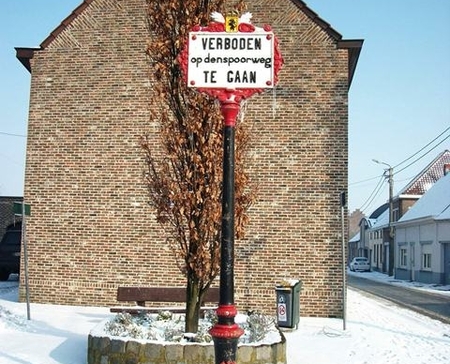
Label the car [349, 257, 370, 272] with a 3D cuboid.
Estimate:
[{"bbox_3d":[12.366,7.585,51.000,1.760,1.450,4.250,1,-6,6],"label":"car"}]

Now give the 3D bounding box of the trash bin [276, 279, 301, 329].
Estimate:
[{"bbox_3d":[1.052,2.021,9.150,0.340,0.870,0.360,-2,-7,29],"label":"trash bin"}]

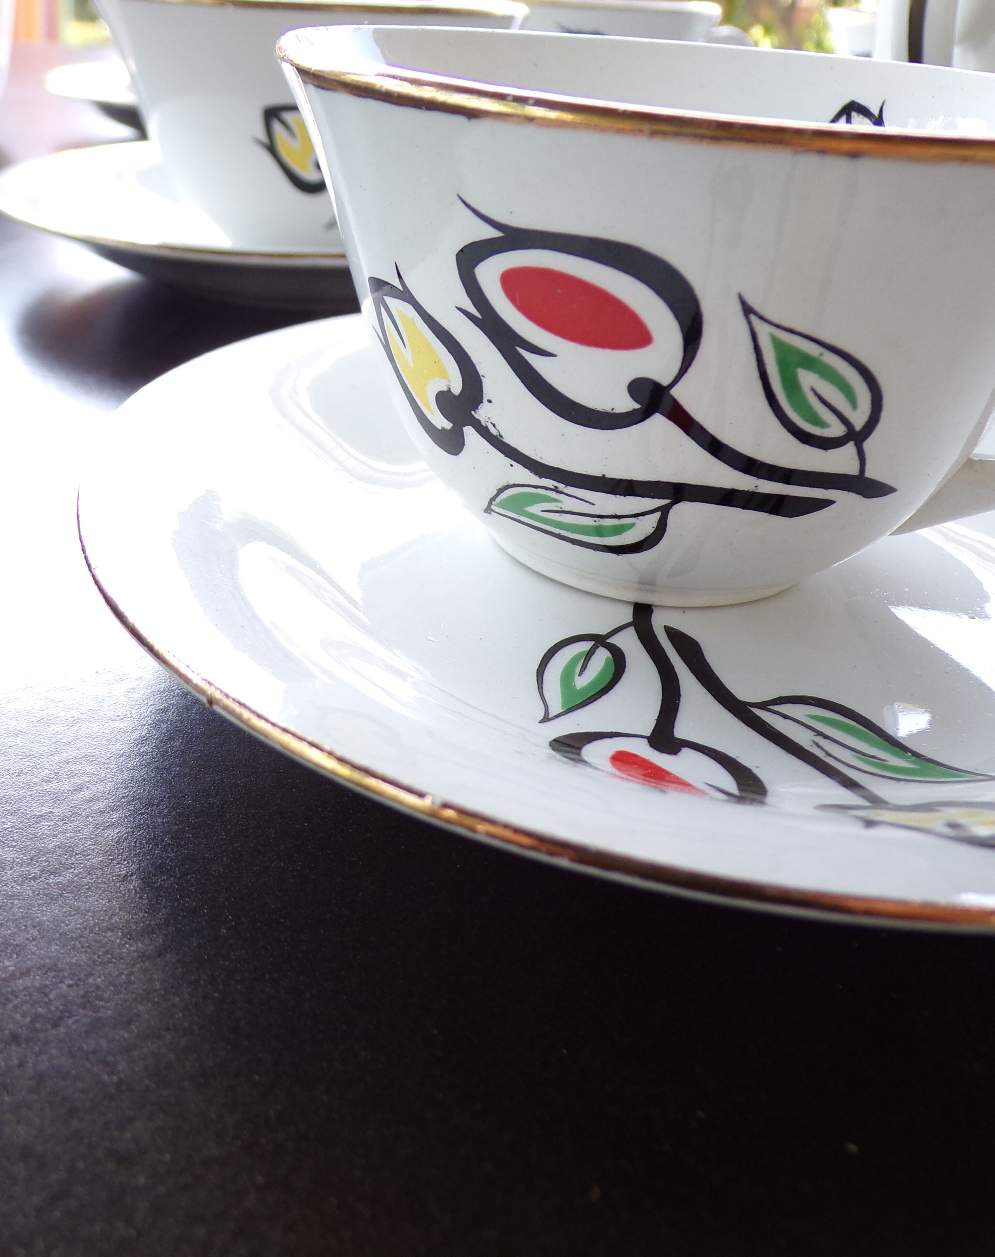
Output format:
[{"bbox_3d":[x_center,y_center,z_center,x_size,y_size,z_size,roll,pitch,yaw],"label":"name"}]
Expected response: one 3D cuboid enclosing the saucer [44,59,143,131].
[{"bbox_3d":[-0.094,-0.195,0.441,0.147,0.019,0.147,4,30,-2],"label":"saucer"}]

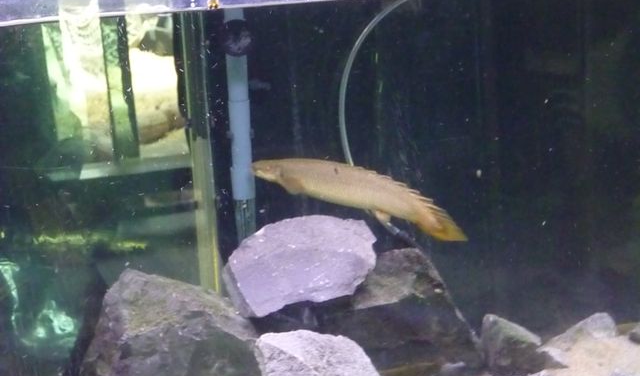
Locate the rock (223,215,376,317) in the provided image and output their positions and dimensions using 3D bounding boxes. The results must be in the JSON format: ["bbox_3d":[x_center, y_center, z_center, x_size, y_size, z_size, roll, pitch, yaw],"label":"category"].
[{"bbox_3d":[-0.024,0.091,1.320,0.175,0.100,0.115,-4,9,-3],"label":"rock"}]

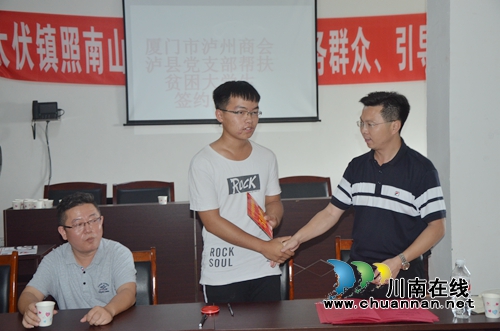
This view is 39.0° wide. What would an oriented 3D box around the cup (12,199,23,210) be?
[{"bbox_3d":[-1.917,0.338,5.822,0.074,0.079,0.074,-2,3,-8],"label":"cup"}]

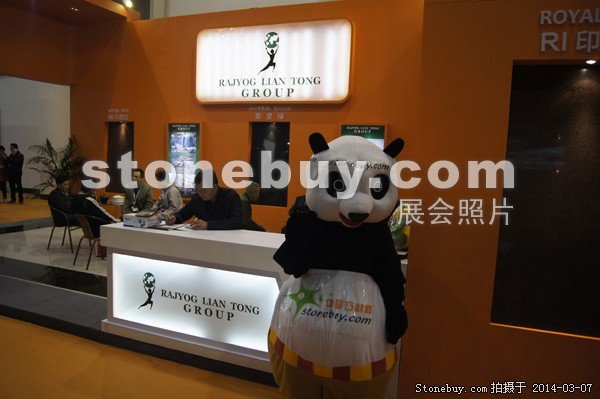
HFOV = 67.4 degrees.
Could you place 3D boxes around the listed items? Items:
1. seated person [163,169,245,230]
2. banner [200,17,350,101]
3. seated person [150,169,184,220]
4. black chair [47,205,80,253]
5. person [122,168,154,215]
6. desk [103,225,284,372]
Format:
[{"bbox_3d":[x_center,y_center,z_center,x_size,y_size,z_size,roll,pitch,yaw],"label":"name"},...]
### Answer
[{"bbox_3d":[-0.878,0.480,4.243,0.630,1.460,0.620,6,7,33],"label":"seated person"},{"bbox_3d":[-0.554,-2.504,8.385,3.180,1.420,0.140,5,6,22],"label":"banner"},{"bbox_3d":[-2.464,0.115,7.901,0.750,1.250,0.520,0,7,-22],"label":"seated person"},{"bbox_3d":[-3.666,0.429,7.155,0.530,0.730,0.540,3,6,8],"label":"black chair"},{"bbox_3d":[-2.989,0.073,8.113,0.540,1.250,0.750,4,6,16],"label":"person"},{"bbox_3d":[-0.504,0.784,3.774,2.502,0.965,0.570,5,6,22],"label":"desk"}]

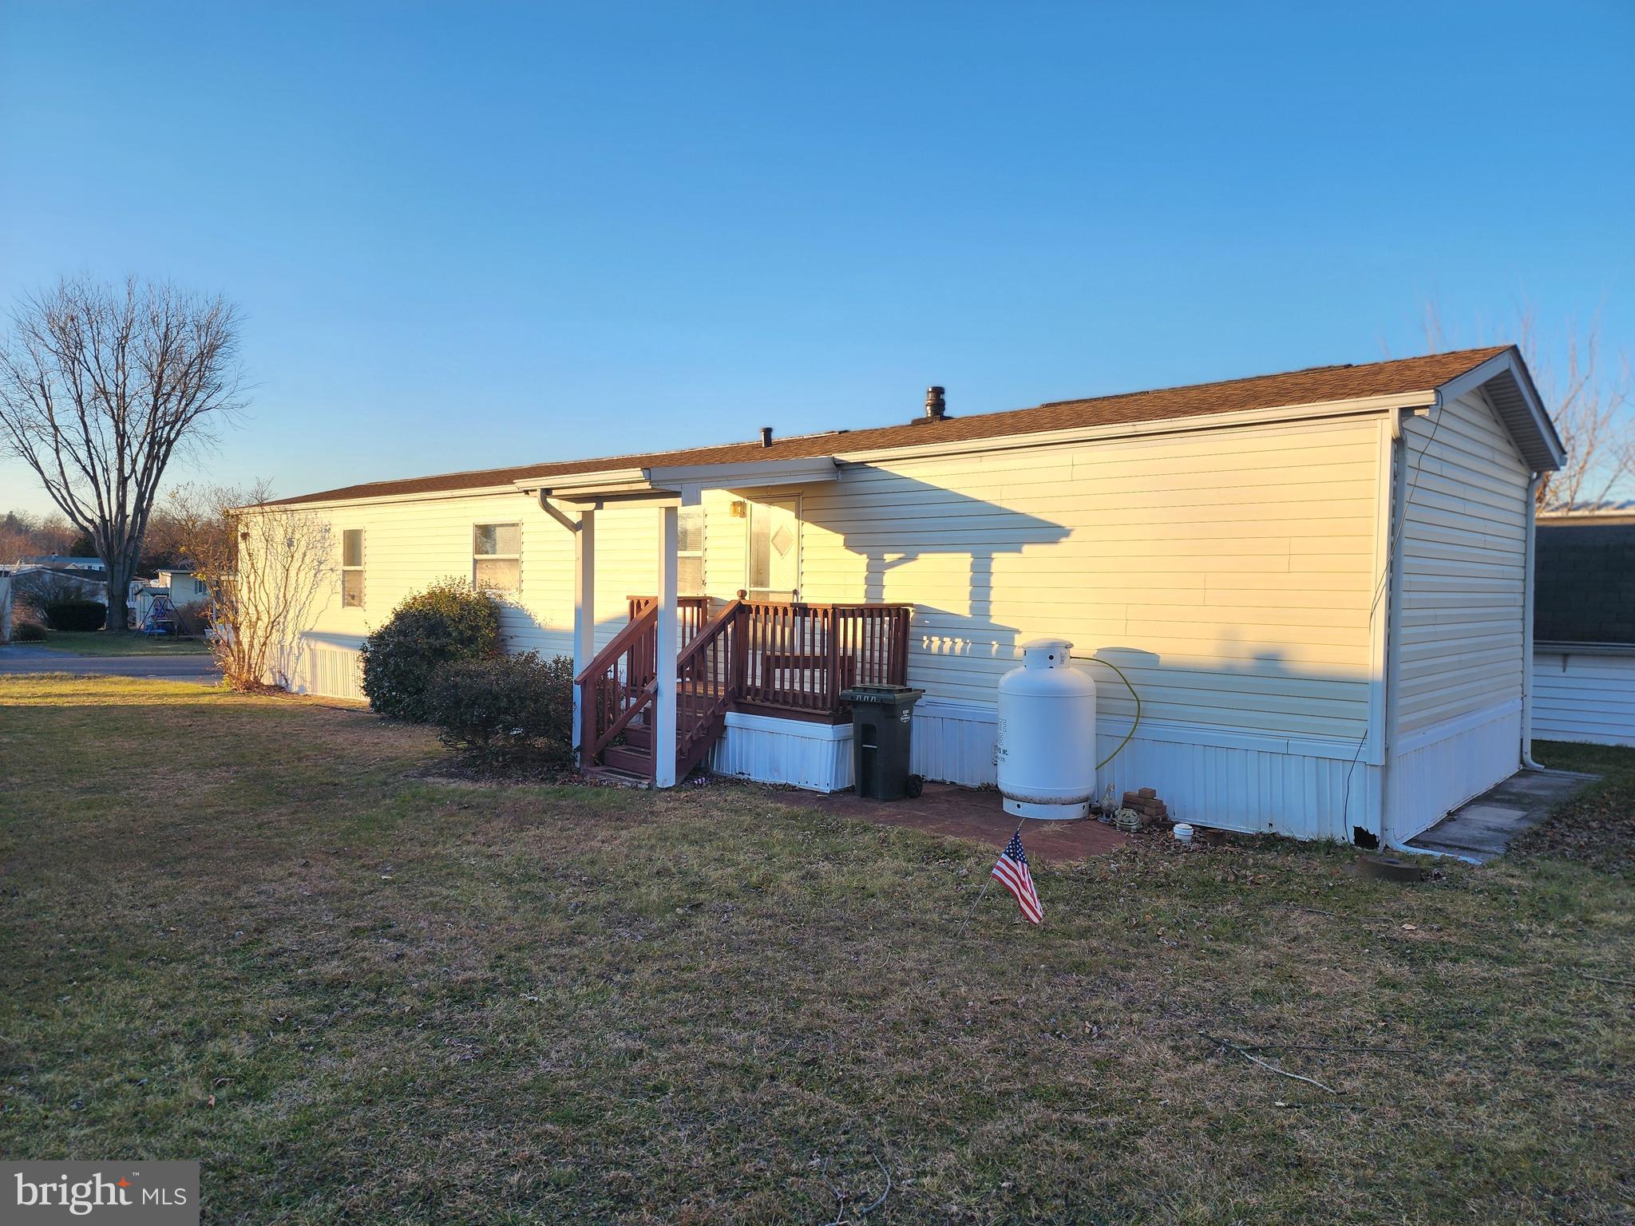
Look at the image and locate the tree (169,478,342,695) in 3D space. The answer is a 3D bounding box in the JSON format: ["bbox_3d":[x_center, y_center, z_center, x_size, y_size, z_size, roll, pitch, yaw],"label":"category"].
[{"bbox_3d":[-10.207,-0.479,19.400,2.500,3.600,2.200,2,2,43],"label":"tree"}]

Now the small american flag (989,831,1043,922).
[{"bbox_3d":[1.012,1.342,5.500,0.280,0.460,0.140,1,1,11],"label":"small american flag"}]

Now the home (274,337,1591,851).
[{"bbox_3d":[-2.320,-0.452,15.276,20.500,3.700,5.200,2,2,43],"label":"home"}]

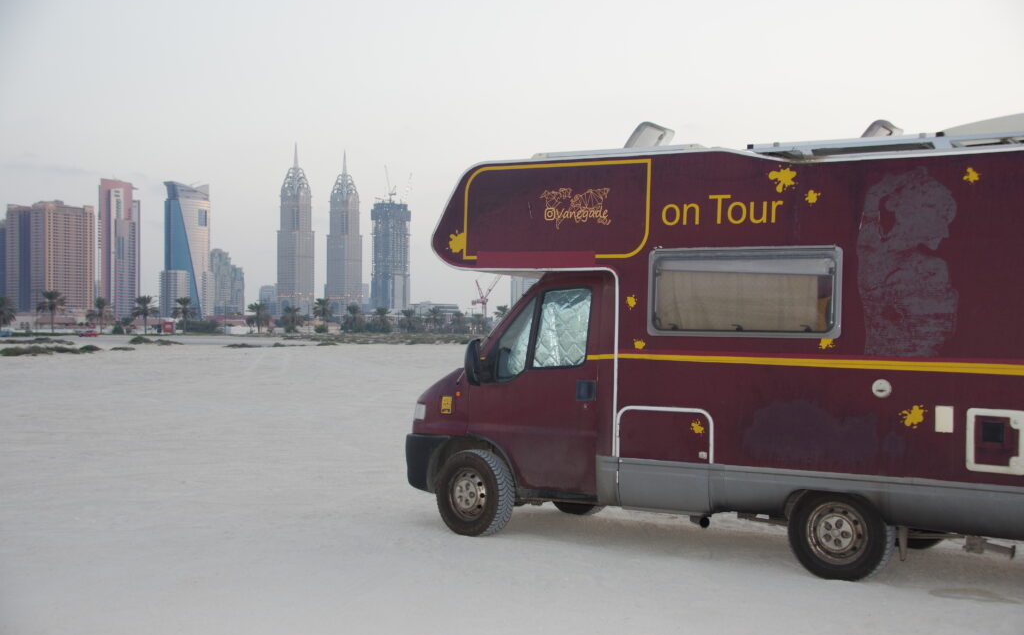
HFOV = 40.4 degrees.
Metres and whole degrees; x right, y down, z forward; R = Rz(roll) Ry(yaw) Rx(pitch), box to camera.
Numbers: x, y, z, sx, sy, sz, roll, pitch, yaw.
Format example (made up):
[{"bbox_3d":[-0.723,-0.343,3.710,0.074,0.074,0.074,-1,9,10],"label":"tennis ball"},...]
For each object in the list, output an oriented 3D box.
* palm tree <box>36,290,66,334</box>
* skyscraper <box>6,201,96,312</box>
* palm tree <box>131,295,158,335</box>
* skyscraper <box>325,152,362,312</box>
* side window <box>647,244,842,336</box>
[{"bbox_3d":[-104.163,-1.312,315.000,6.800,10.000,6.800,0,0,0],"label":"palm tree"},{"bbox_3d":[-535.500,-58.000,1619.000,72.000,141.000,68.000,0,0,35],"label":"skyscraper"},{"bbox_3d":[-88.405,-0.577,335.000,6.600,9.430,6.600,0,0,0],"label":"palm tree"},{"bbox_3d":[-259.626,-126.548,2165.000,39.000,266.000,39.000,0,0,36],"label":"skyscraper"},{"bbox_3d":[1.616,-0.171,9.820,1.490,0.630,0.050,1,0,36],"label":"side window"}]

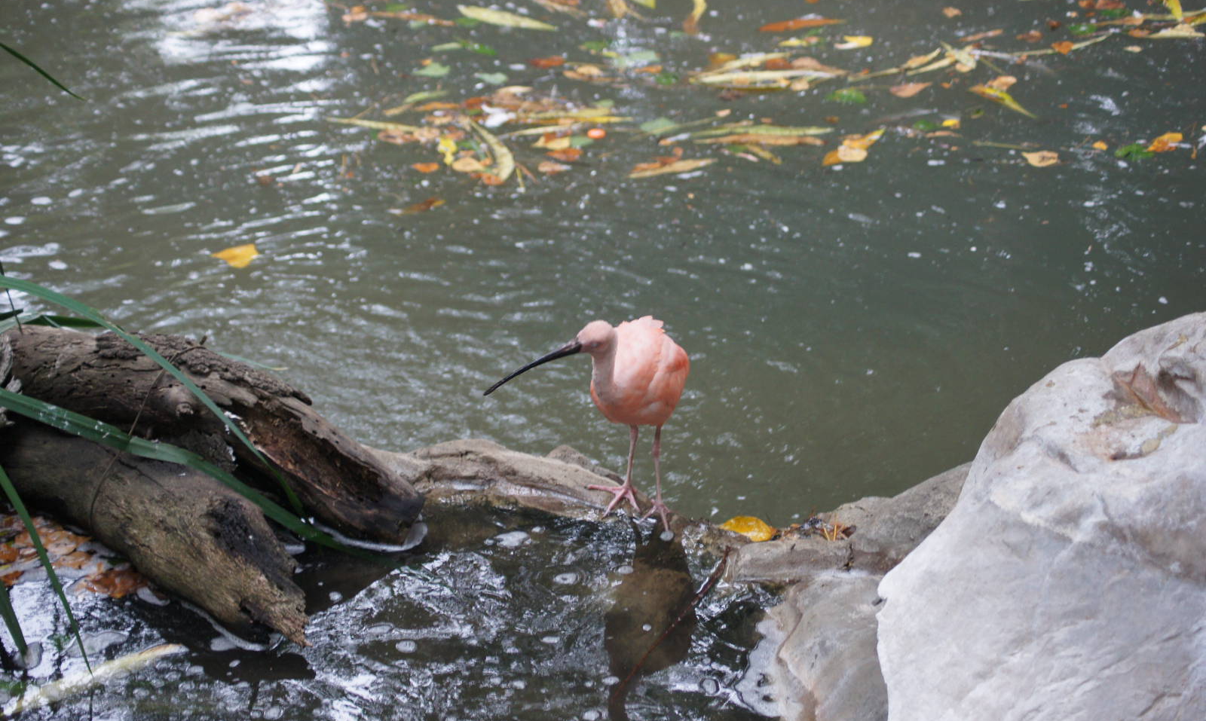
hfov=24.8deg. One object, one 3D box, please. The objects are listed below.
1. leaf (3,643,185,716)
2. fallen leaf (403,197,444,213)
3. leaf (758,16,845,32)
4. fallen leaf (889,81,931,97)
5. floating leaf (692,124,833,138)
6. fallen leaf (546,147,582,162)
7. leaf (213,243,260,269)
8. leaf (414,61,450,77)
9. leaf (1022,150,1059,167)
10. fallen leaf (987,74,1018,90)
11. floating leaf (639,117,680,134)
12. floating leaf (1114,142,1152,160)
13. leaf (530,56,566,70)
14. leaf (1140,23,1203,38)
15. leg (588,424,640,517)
[{"bbox_3d":[-0.632,0.395,3.411,0.248,0.012,0.033,-20,35,-31],"label":"leaf"},{"bbox_3d":[-0.296,-0.258,4.528,0.021,0.013,0.080,21,32,36],"label":"fallen leaf"},{"bbox_3d":[0.387,-0.662,5.375,0.171,0.013,0.049,-9,27,-18],"label":"leaf"},{"bbox_3d":[0.561,-0.494,4.987,0.092,0.008,0.050,-20,35,-31],"label":"fallen leaf"},{"bbox_3d":[0.280,-0.406,4.829,0.249,0.010,0.041,-1,30,-1],"label":"floating leaf"},{"bbox_3d":[-0.065,-0.359,4.738,0.060,0.013,0.045,-7,26,-14],"label":"fallen leaf"},{"bbox_3d":[-0.589,-0.168,4.409,0.075,0.008,0.086,1,30,2],"label":"leaf"},{"bbox_3d":[-0.320,-0.549,5.137,0.068,0.013,0.066,-4,26,-9],"label":"leaf"},{"bbox_3d":[0.755,-0.351,4.722,0.061,0.013,0.057,0,25,0],"label":"leaf"},{"bbox_3d":[0.732,-0.504,5.001,0.068,0.012,0.049,-22,36,-34],"label":"fallen leaf"},{"bbox_3d":[0.099,-0.413,4.845,0.058,0.006,0.055,-20,35,-32],"label":"floating leaf"},{"bbox_3d":[0.924,-0.359,4.748,0.054,0.008,0.066,18,34,29],"label":"floating leaf"},{"bbox_3d":[-0.098,-0.565,5.169,0.068,0.013,0.052,-9,27,-18],"label":"leaf"},{"bbox_3d":[1.080,-0.625,5.204,0.106,0.022,0.051,0,29,0],"label":"leaf"},{"bbox_3d":[0.017,0.140,3.470,0.065,0.105,0.060,11,28,22],"label":"leg"}]

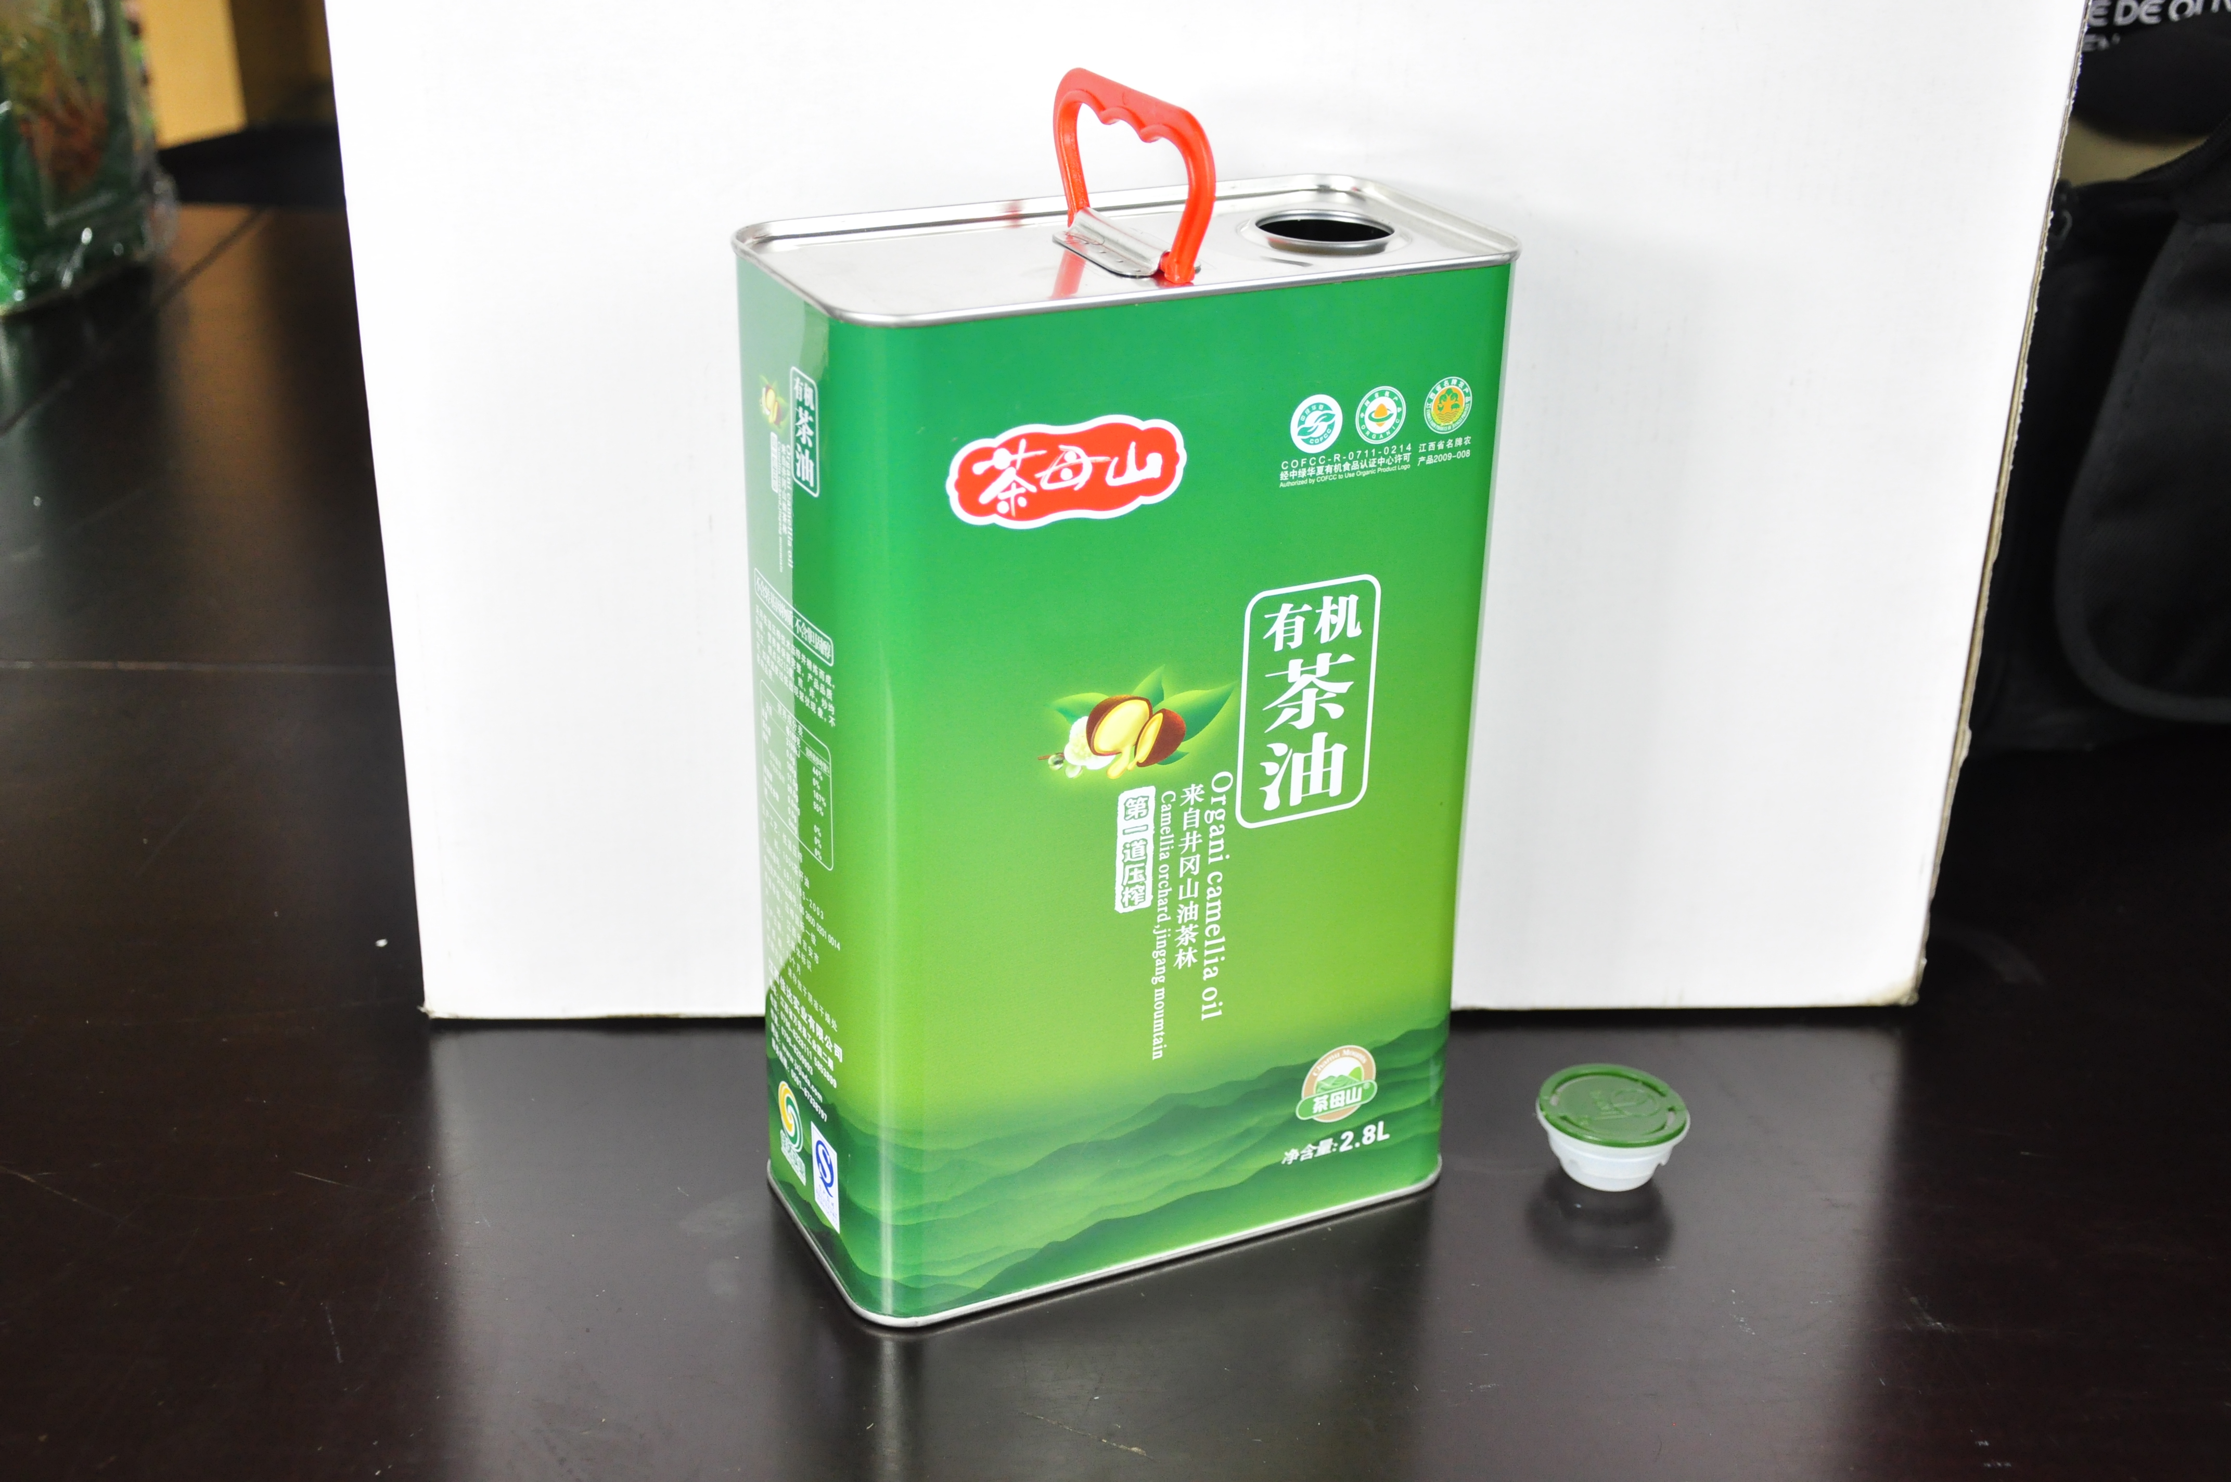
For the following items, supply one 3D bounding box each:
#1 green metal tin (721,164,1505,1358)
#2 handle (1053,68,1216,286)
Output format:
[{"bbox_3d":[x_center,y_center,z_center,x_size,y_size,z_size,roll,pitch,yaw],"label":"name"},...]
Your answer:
[{"bbox_3d":[0.000,0.000,0.624,0.164,0.243,0.084,-11,27,-25],"label":"green metal tin"},{"bbox_3d":[0.003,-0.123,0.568,0.009,0.036,0.069,-11,27,-25],"label":"handle"}]

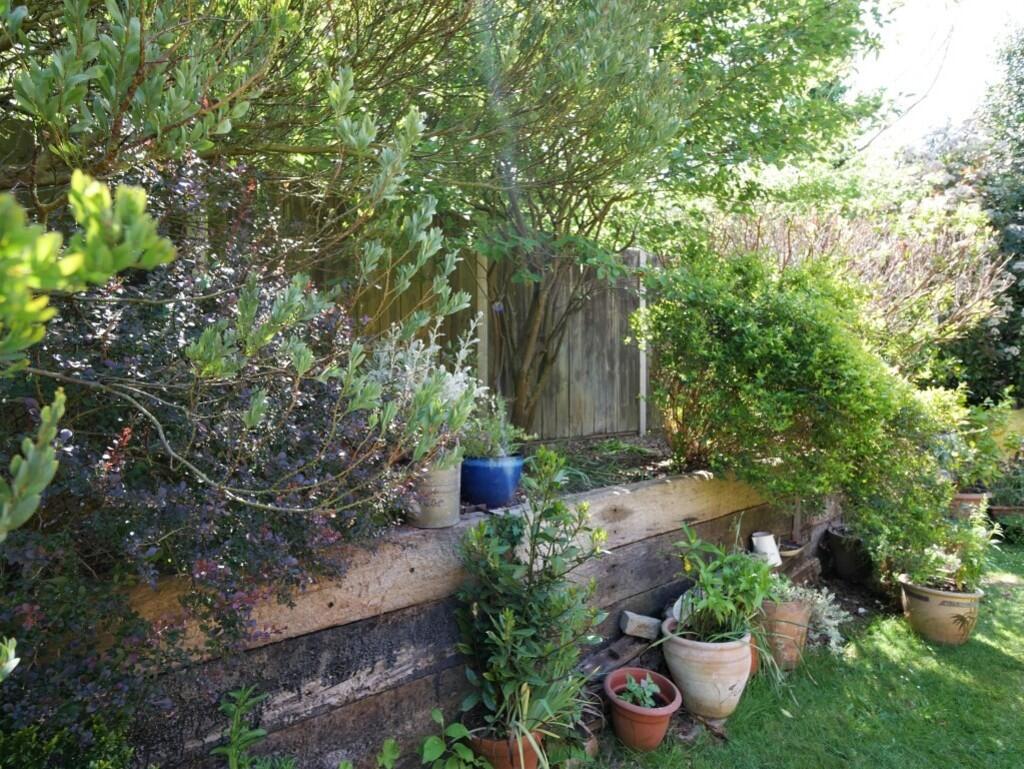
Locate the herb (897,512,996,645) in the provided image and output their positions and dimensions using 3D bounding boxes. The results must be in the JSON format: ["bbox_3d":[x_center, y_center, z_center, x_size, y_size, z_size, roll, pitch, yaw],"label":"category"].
[{"bbox_3d":[2.523,1.102,3.100,0.450,0.735,0.440,0,0,39],"label":"herb"}]

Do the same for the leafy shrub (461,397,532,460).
[{"bbox_3d":[-0.066,0.185,2.260,0.300,0.270,0.280,0,0,-2],"label":"leafy shrub"}]

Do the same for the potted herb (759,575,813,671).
[{"bbox_3d":[1.430,1.228,2.780,0.265,0.475,0.265,0,0,27],"label":"potted herb"}]

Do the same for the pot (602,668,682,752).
[{"bbox_3d":[0.523,1.342,2.161,0.300,0.225,0.300,7,4,17],"label":"pot"}]

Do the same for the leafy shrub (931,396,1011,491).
[{"bbox_3d":[4.304,0.555,5.000,0.580,0.890,0.540,0,0,41],"label":"leafy shrub"}]

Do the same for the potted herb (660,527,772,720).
[{"bbox_3d":[0.920,1.055,2.420,0.460,0.810,0.440,0,0,21],"label":"potted herb"}]

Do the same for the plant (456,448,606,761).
[{"bbox_3d":[0.063,0.743,1.800,0.490,1.054,0.440,0,0,2],"label":"plant"}]

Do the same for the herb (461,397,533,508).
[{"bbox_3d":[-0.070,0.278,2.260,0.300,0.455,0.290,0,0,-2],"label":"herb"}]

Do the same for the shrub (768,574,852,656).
[{"bbox_3d":[1.581,1.225,2.840,0.380,0.430,0.340,0,0,29],"label":"shrub"}]

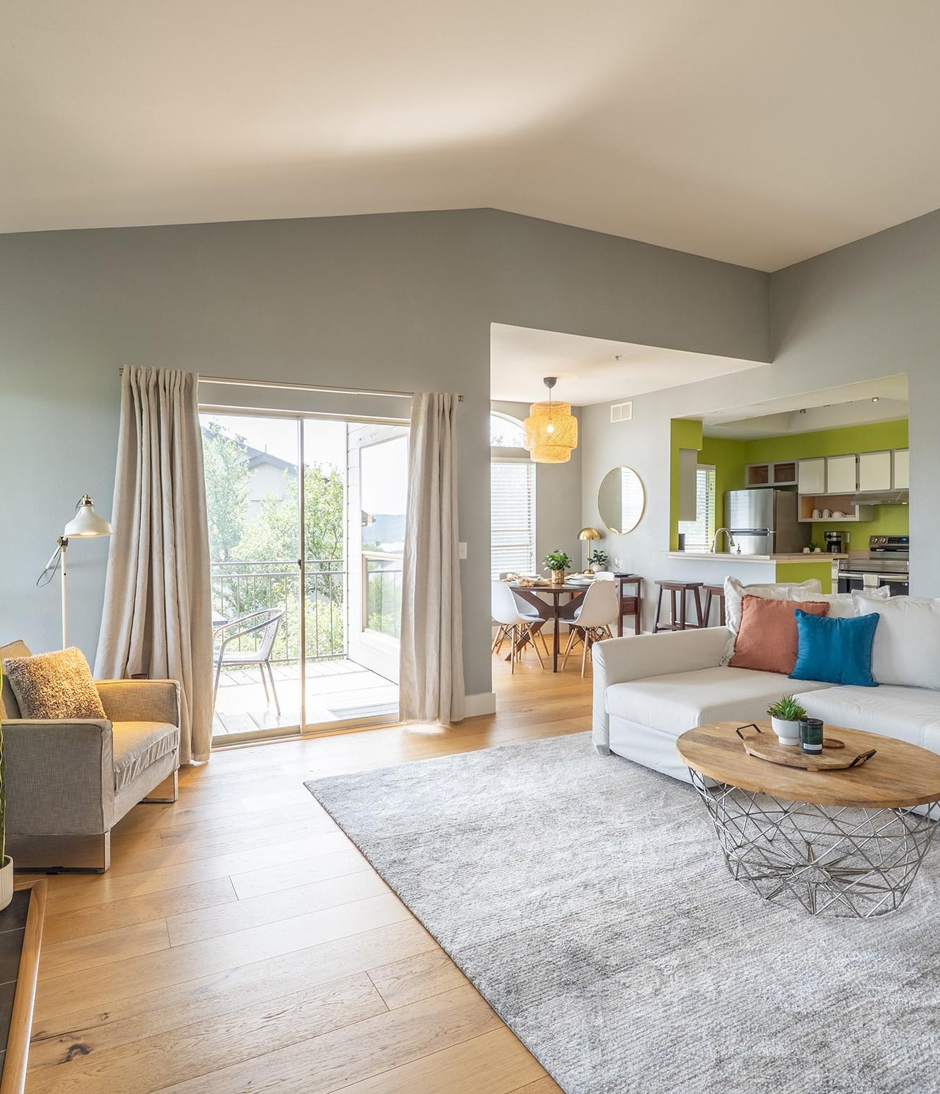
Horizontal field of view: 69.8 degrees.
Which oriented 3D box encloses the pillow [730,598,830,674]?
[{"bbox_3d":[1.882,0.542,4.132,0.500,0.480,0.160,1,-26,40],"label":"pillow"}]

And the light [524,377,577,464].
[{"bbox_3d":[0.761,-1.199,6.360,0.500,0.815,0.500,0,2,0],"label":"light"}]

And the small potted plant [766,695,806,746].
[{"bbox_3d":[1.228,0.665,2.600,0.150,0.175,0.150,1,2,25],"label":"small potted plant"}]

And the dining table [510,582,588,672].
[{"bbox_3d":[0.860,0.744,6.580,1.100,0.757,1.100,0,2,7],"label":"dining table"}]

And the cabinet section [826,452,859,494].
[{"bbox_3d":[4.494,-0.862,7.989,0.320,0.444,0.400,-1,2,-29],"label":"cabinet section"}]

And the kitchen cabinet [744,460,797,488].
[{"bbox_3d":[3.965,-0.930,8.635,0.320,0.322,0.748,-1,2,-29],"label":"kitchen cabinet"}]

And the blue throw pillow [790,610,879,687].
[{"bbox_3d":[2.083,0.564,3.861,0.450,0.430,0.150,1,-18,32],"label":"blue throw pillow"}]

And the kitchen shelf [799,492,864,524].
[{"bbox_3d":[4.340,-0.472,7.989,0.320,0.341,0.749,-1,2,-29],"label":"kitchen shelf"}]

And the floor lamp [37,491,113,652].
[{"bbox_3d":[-2.020,0.481,3.416,0.400,1.500,0.270,0,2,22],"label":"floor lamp"}]

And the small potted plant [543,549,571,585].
[{"bbox_3d":[0.850,0.202,6.545,0.280,0.335,0.280,0,2,7],"label":"small potted plant"}]

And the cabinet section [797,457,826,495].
[{"bbox_3d":[4.307,-0.872,8.323,0.320,0.441,0.367,-1,2,-29],"label":"cabinet section"}]

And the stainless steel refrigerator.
[{"bbox_3d":[3.803,0.169,8.643,0.730,1.746,0.740,-1,2,-29],"label":"stainless steel refrigerator"}]

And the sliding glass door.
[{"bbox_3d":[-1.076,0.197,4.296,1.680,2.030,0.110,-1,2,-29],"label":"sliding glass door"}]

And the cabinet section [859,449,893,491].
[{"bbox_3d":[4.686,-0.852,7.646,0.320,0.447,0.385,-1,2,-29],"label":"cabinet section"}]

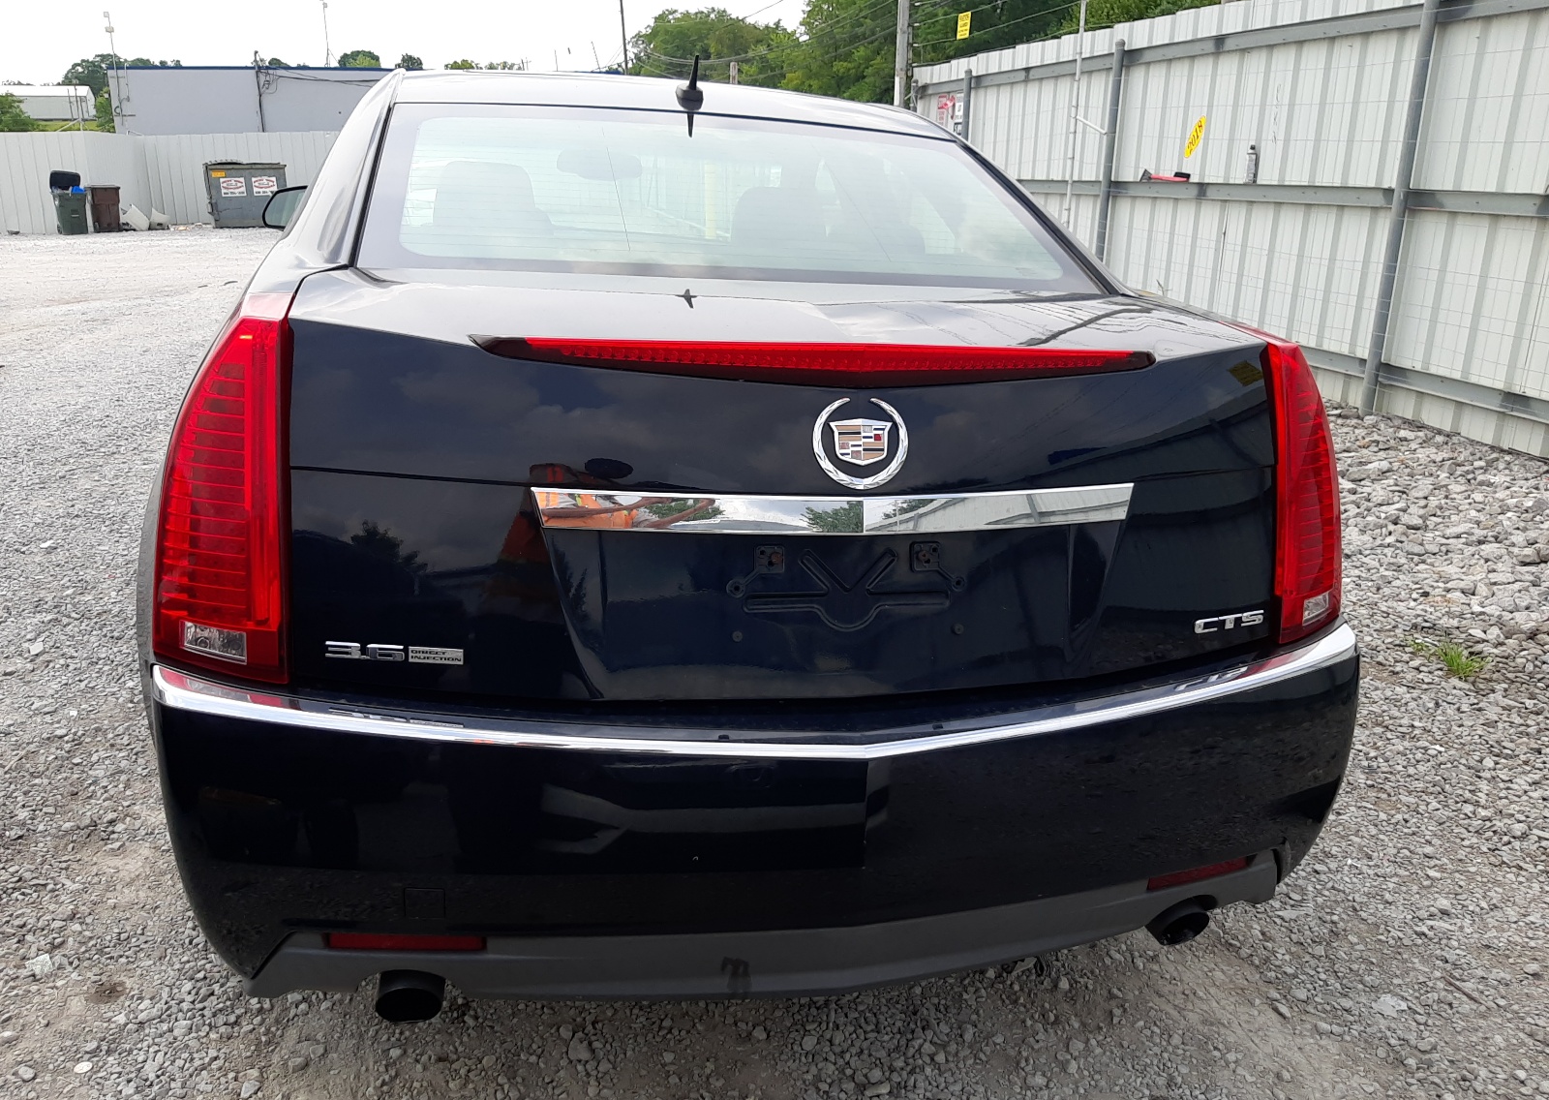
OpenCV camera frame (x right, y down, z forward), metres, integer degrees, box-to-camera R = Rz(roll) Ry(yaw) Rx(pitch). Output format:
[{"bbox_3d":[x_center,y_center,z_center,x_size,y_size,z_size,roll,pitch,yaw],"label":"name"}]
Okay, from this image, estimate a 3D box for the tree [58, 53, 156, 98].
[{"bbox_3d":[-63.203,-42.918,111.284,9.000,8.500,8.000,-8,20,-27],"label":"tree"}]

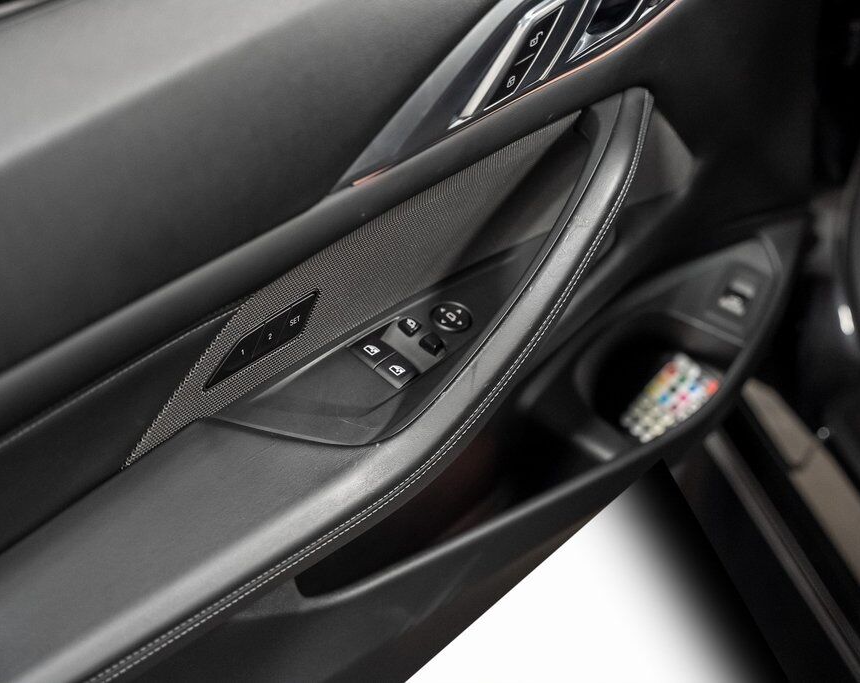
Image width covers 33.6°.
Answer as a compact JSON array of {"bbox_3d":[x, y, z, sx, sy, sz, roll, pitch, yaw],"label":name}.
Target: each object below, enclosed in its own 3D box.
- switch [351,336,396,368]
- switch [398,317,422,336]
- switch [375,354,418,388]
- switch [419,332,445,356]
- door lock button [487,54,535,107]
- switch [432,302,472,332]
[{"bbox_3d":[-0.037,0.006,0.931,0.022,0.008,0.024,39,51,23],"label":"switch"},{"bbox_3d":[-0.013,-0.011,0.951,0.011,0.006,0.013,39,51,23],"label":"switch"},{"bbox_3d":[-0.020,0.019,0.923,0.022,0.008,0.024,39,51,23],"label":"switch"},{"bbox_3d":[0.002,0.002,0.942,0.013,0.007,0.013,39,51,23],"label":"switch"},{"bbox_3d":[0.053,-0.171,0.936,0.006,0.023,0.042,33,48,29],"label":"door lock button"},{"bbox_3d":[0.015,-0.017,0.966,0.028,0.006,0.028,6,46,-7],"label":"switch"}]

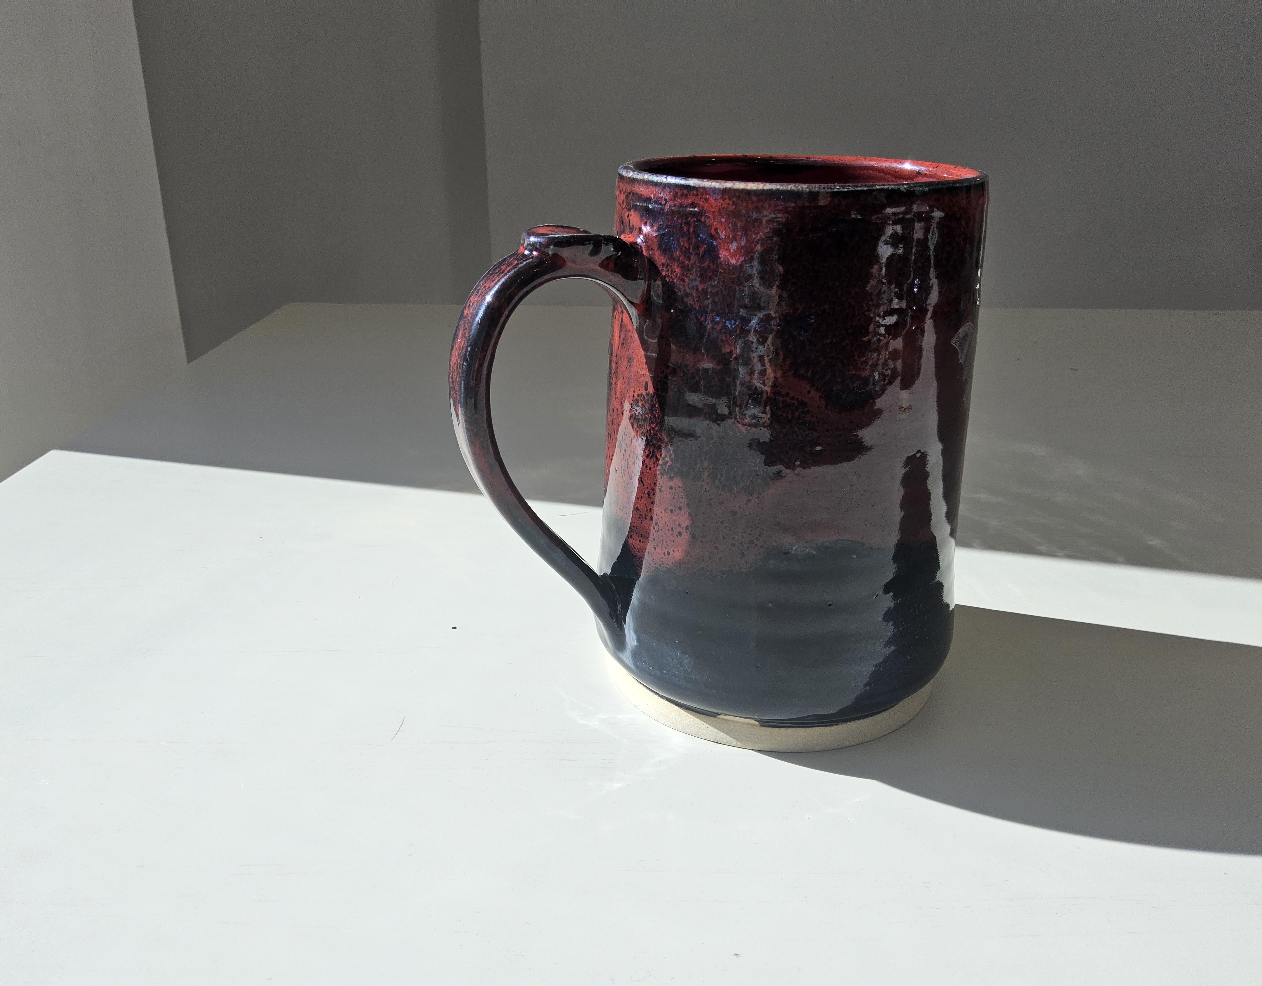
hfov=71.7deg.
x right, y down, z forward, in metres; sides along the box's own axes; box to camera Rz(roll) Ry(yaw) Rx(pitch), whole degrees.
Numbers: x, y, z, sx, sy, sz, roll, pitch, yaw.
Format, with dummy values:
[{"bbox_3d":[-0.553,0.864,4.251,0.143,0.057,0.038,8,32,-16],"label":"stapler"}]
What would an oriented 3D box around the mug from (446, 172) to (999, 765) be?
[{"bbox_3d":[0.020,-0.012,0.207,0.124,0.122,0.089,-7,18,-26],"label":"mug"}]

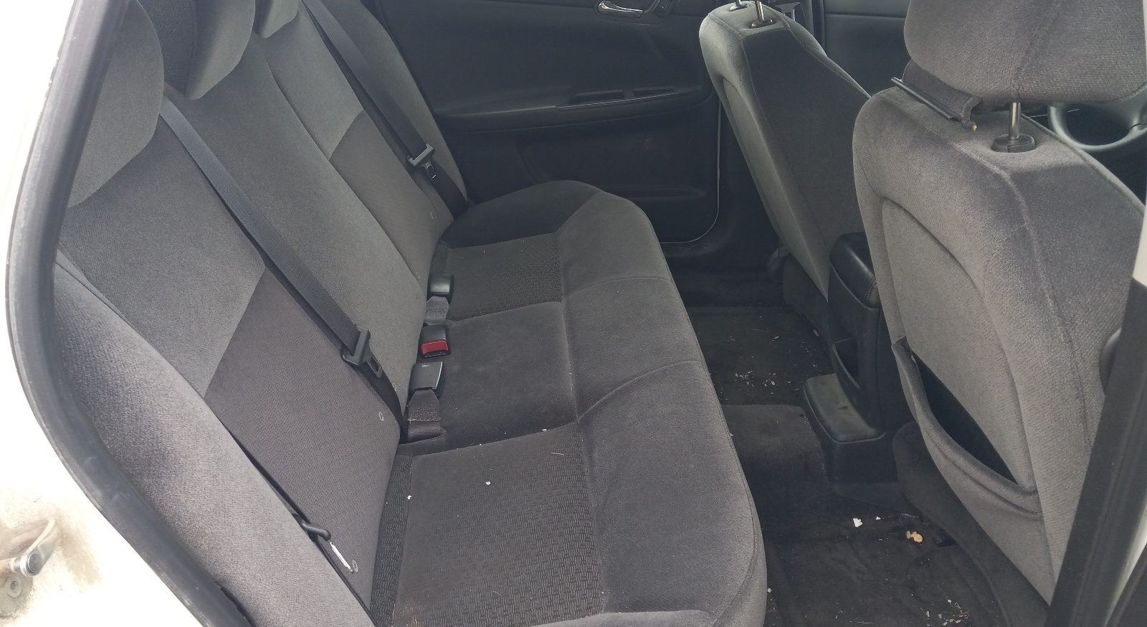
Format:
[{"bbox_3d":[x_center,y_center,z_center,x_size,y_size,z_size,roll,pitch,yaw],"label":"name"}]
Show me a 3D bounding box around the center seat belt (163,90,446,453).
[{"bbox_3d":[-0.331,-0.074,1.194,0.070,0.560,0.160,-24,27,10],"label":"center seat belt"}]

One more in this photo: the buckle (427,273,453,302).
[{"bbox_3d":[-0.252,-0.051,1.690,0.043,0.026,0.058,-1,36,-3],"label":"buckle"}]

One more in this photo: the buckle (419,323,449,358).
[{"bbox_3d":[-0.235,0.045,1.513,0.043,0.026,0.060,-10,35,2],"label":"buckle"}]

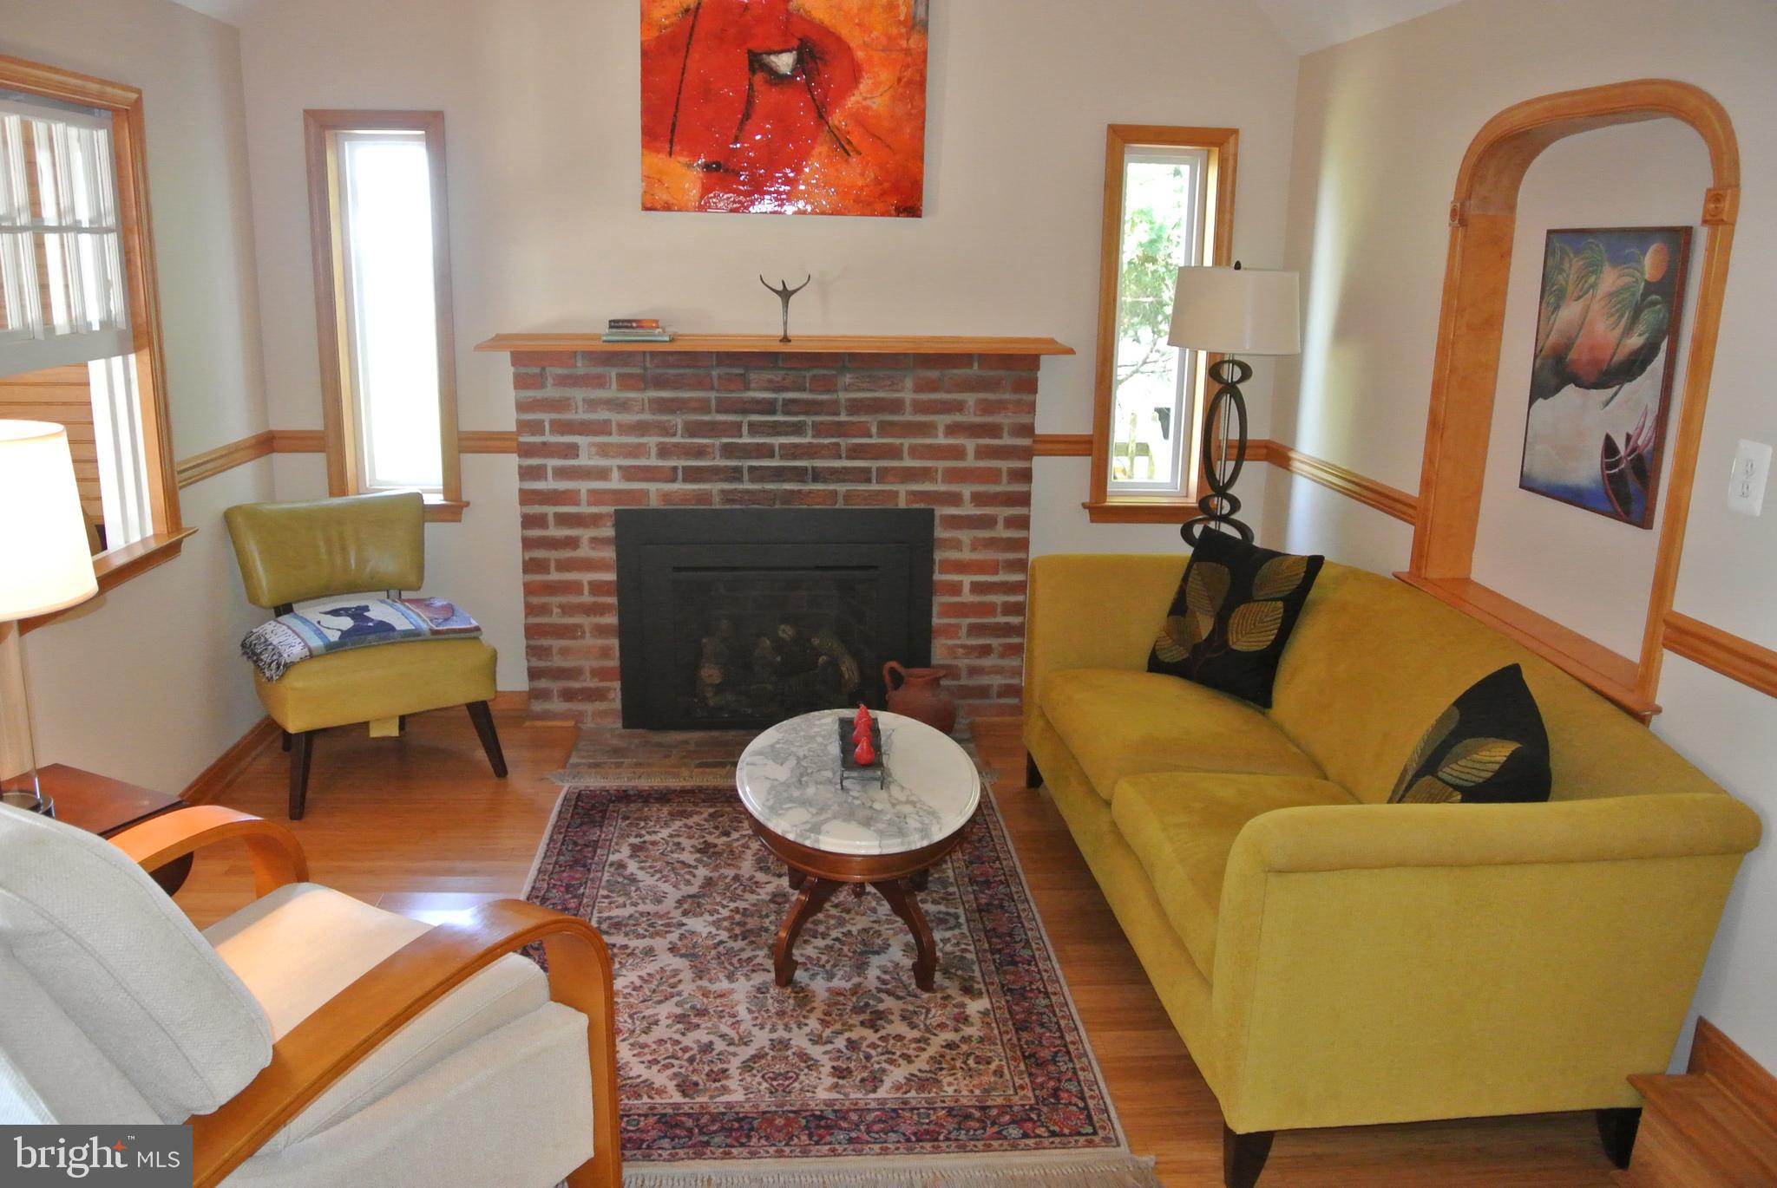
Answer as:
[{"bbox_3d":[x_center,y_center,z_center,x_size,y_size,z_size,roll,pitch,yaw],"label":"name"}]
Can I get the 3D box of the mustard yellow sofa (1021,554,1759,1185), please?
[{"bbox_3d":[0.912,0.407,3.136,0.850,0.820,2.040,0,14,-5],"label":"mustard yellow sofa"}]

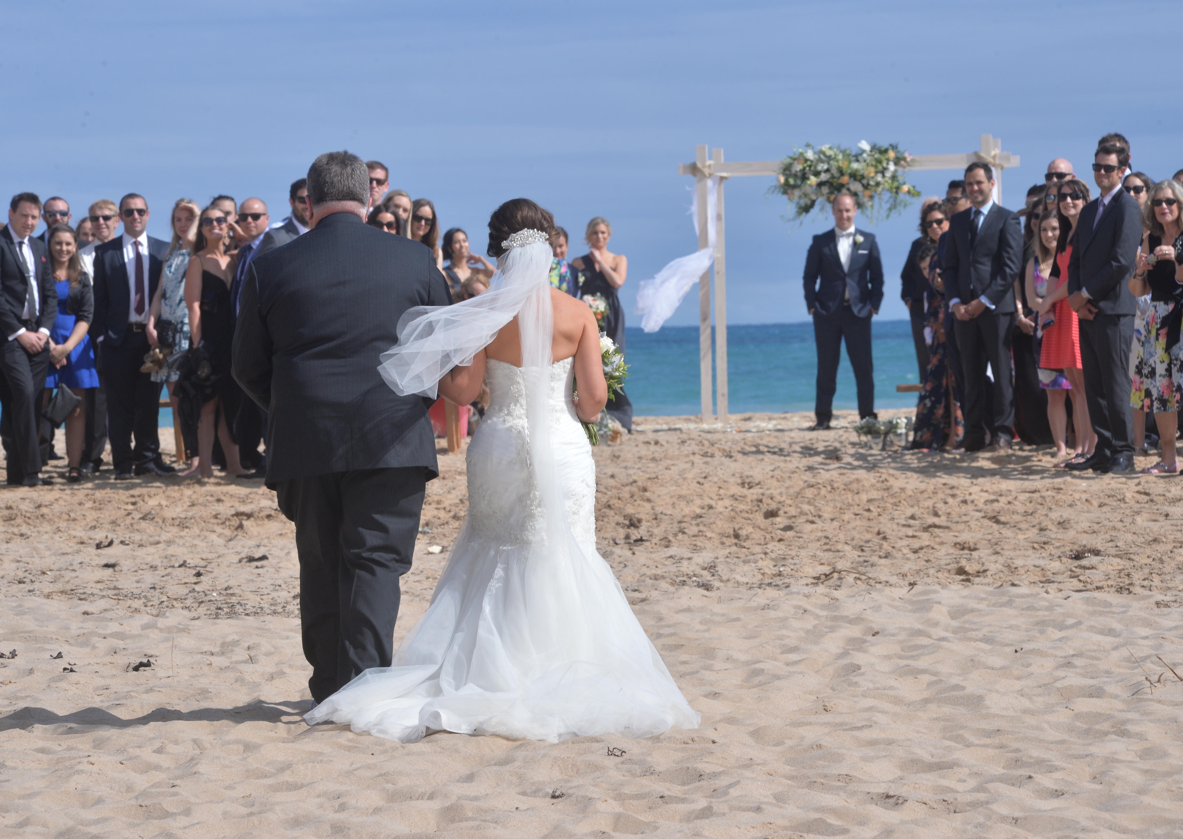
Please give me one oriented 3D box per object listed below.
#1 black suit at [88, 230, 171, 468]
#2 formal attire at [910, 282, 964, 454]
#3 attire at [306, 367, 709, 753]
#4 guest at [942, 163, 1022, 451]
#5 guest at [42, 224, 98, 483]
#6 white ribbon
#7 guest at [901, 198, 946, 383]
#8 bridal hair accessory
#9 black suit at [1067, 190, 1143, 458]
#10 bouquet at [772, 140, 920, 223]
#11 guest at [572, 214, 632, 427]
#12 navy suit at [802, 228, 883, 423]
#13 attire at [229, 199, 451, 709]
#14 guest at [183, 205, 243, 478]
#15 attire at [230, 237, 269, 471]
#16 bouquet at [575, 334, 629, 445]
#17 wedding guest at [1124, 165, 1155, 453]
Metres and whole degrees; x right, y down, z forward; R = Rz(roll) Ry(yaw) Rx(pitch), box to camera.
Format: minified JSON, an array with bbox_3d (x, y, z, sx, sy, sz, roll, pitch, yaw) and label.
[{"bbox_3d":[-2.938,-0.425,41.400,0.530,1.530,0.330,-2,1,-6],"label":"black suit"},{"bbox_3d":[2.208,-0.356,41.400,0.420,1.100,0.360,-1,1,15],"label":"formal attire"},{"bbox_3d":[-0.270,0.391,20.500,1.200,1.170,1.250,-2,1,1],"label":"attire"},{"bbox_3d":[2.485,-0.714,41.200,0.540,1.830,0.380,-1,1,20],"label":"guest"},{"bbox_3d":[-3.291,-0.415,40.700,0.430,1.630,0.320,-1,1,-3],"label":"guest"},{"bbox_3d":[0.664,-1.282,50.500,0.660,1.200,0.300,-1,1,0],"label":"white ribbon"},{"bbox_3d":[2.269,-0.665,43.300,0.480,1.613,0.330,-1,1,25],"label":"guest"},{"bbox_3d":[-0.211,-0.579,20.870,0.155,0.065,0.060,-2,1,0],"label":"bridal hair accessory"},{"bbox_3d":[2.959,-0.547,37.300,0.520,1.550,0.360,-1,1,38],"label":"black suit"},{"bbox_3d":[2.010,-1.884,51.300,1.120,0.640,0.480,-1,1,6],"label":"bouquet"},{"bbox_3d":[0.079,-0.725,49.400,0.470,1.638,0.400,-1,1,0],"label":"guest"},{"bbox_3d":[1.932,-0.722,49.700,0.610,1.520,0.340,-1,1,2],"label":"navy suit"},{"bbox_3d":[-0.810,0.122,21.100,0.700,1.601,0.480,-1,1,5],"label":"attire"},{"bbox_3d":[-2.357,-0.485,40.400,0.450,1.702,0.330,-1,1,-25],"label":"guest"},{"bbox_3d":[-2.126,-0.409,40.800,0.520,1.483,0.350,-1,1,25],"label":"attire"},{"bbox_3d":[0.028,-0.099,21.250,0.230,0.365,0.230,-2,1,0],"label":"bouquet"},{"bbox_3d":[3.342,-0.653,39.400,0.430,1.700,0.320,-1,1,22],"label":"wedding guest"}]

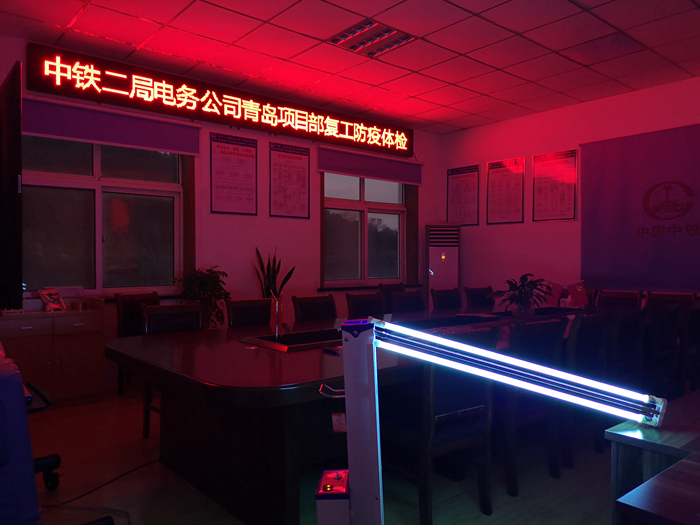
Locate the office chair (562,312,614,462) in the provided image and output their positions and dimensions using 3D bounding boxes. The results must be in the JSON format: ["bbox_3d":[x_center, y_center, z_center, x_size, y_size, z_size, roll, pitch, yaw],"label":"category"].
[{"bbox_3d":[1.316,0.753,3.450,0.450,0.920,0.550,0,0,-41],"label":"office chair"}]

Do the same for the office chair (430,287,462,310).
[{"bbox_3d":[1.238,0.759,5.892,0.450,0.920,0.550,0,0,-41],"label":"office chair"}]

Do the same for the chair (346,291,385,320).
[{"bbox_3d":[0.326,0.766,5.071,0.465,0.930,0.540,0,0,-40],"label":"chair"}]

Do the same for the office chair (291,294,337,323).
[{"bbox_3d":[-0.159,0.760,4.694,0.450,0.920,0.550,0,0,-41],"label":"office chair"}]

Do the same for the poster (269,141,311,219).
[{"bbox_3d":[-0.715,-0.970,6.570,0.590,0.885,0.020,0,0,-40],"label":"poster"}]

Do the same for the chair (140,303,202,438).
[{"bbox_3d":[-1.130,0.767,3.834,0.465,0.930,0.540,0,0,-40],"label":"chair"}]

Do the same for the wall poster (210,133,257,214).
[{"bbox_3d":[-1.281,-0.969,6.090,0.590,0.885,0.020,0,0,-40],"label":"wall poster"}]

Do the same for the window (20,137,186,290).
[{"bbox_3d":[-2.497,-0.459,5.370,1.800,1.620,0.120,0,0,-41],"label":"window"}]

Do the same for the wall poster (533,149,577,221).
[{"bbox_3d":[2.614,-0.971,6.998,0.025,0.870,0.580,0,0,-41],"label":"wall poster"}]

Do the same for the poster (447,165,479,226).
[{"bbox_3d":[1.671,-0.978,8.097,0.025,0.870,0.580,0,0,-41],"label":"poster"}]

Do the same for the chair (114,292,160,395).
[{"bbox_3d":[-1.851,0.766,5.105,0.560,0.920,0.450,0,0,37],"label":"chair"}]

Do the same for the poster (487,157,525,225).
[{"bbox_3d":[2.133,-0.962,7.510,0.020,0.885,0.590,0,0,-40],"label":"poster"}]

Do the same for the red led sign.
[{"bbox_3d":[-0.951,-1.690,6.293,4.850,0.400,0.090,0,0,-41],"label":"red led sign"}]

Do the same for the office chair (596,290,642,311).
[{"bbox_3d":[2.617,0.764,5.540,0.540,0.930,0.465,0,0,-40],"label":"office chair"}]

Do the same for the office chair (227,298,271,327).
[{"bbox_3d":[-0.645,0.760,4.278,0.450,0.920,0.550,0,0,-41],"label":"office chair"}]

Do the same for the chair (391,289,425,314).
[{"bbox_3d":[0.768,0.765,5.446,0.465,0.930,0.540,0,0,-40],"label":"chair"}]

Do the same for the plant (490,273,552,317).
[{"bbox_3d":[1.533,0.310,4.880,0.540,0.430,0.520,0,0,-40],"label":"plant"}]

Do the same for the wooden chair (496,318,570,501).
[{"bbox_3d":[0.879,0.765,3.160,0.465,0.930,0.540,0,0,-40],"label":"wooden chair"}]

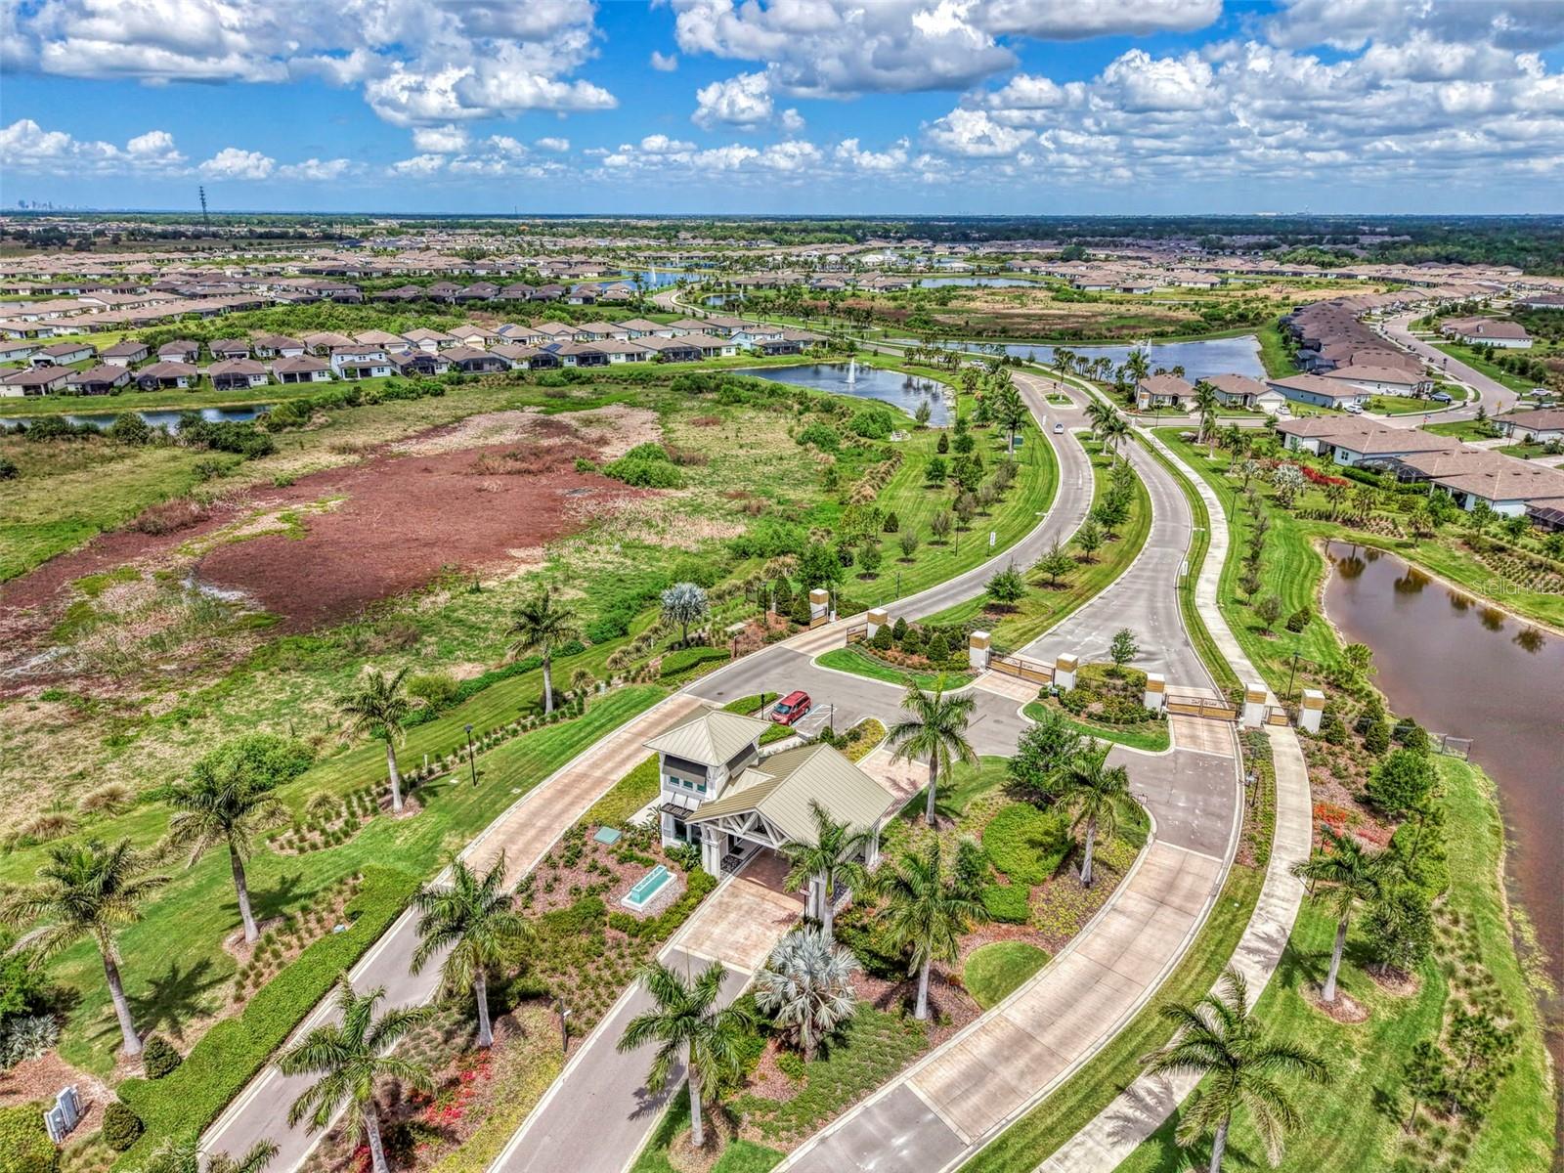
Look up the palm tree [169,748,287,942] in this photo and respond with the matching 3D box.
[{"bbox_3d":[-32.191,15.868,63.985,7.100,12.110,7.100,0,19,0],"label":"palm tree"}]

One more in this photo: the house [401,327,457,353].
[{"bbox_3d":[-119.373,-83.318,365.601,12.300,5.600,20.000,-13,23,-33],"label":"house"}]

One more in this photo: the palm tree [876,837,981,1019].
[{"bbox_3d":[8.056,19.479,60.050,5.600,10.900,5.600,0,19,0],"label":"palm tree"}]

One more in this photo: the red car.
[{"bbox_3d":[0.853,10.790,96.653,1.970,1.750,5.050,11,22,29],"label":"red car"}]

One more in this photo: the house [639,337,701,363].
[{"bbox_3d":[-36.696,-75.965,342.628,12.400,5.500,22.000,-11,22,-29],"label":"house"}]

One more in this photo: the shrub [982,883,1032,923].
[{"bbox_3d":[14.869,20.896,71.314,2.850,1.000,2.700,0,19,0],"label":"shrub"}]

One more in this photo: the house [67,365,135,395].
[{"bbox_3d":[-166.467,-50.847,264.255,10.300,5.600,20.000,-6,20,-17],"label":"house"}]

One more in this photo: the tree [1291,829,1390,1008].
[{"bbox_3d":[30.331,18.364,59.579,5.360,10.460,5.360,0,19,0],"label":"tree"}]

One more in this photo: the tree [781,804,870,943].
[{"bbox_3d":[2.864,17.500,65.110,5.400,9.500,5.400,0,19,0],"label":"tree"}]

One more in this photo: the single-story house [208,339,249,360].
[{"bbox_3d":[-171.753,-73.805,336.494,11.500,5.500,20.500,-10,22,-28],"label":"single-story house"}]

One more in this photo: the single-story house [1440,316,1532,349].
[{"bbox_3d":[251.893,-91.618,389.422,20.000,6.800,32.000,6,20,17],"label":"single-story house"}]

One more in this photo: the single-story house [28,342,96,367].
[{"bbox_3d":[-219.532,-70.722,329.132,10.800,5.300,22.000,-2,19,-5],"label":"single-story house"}]

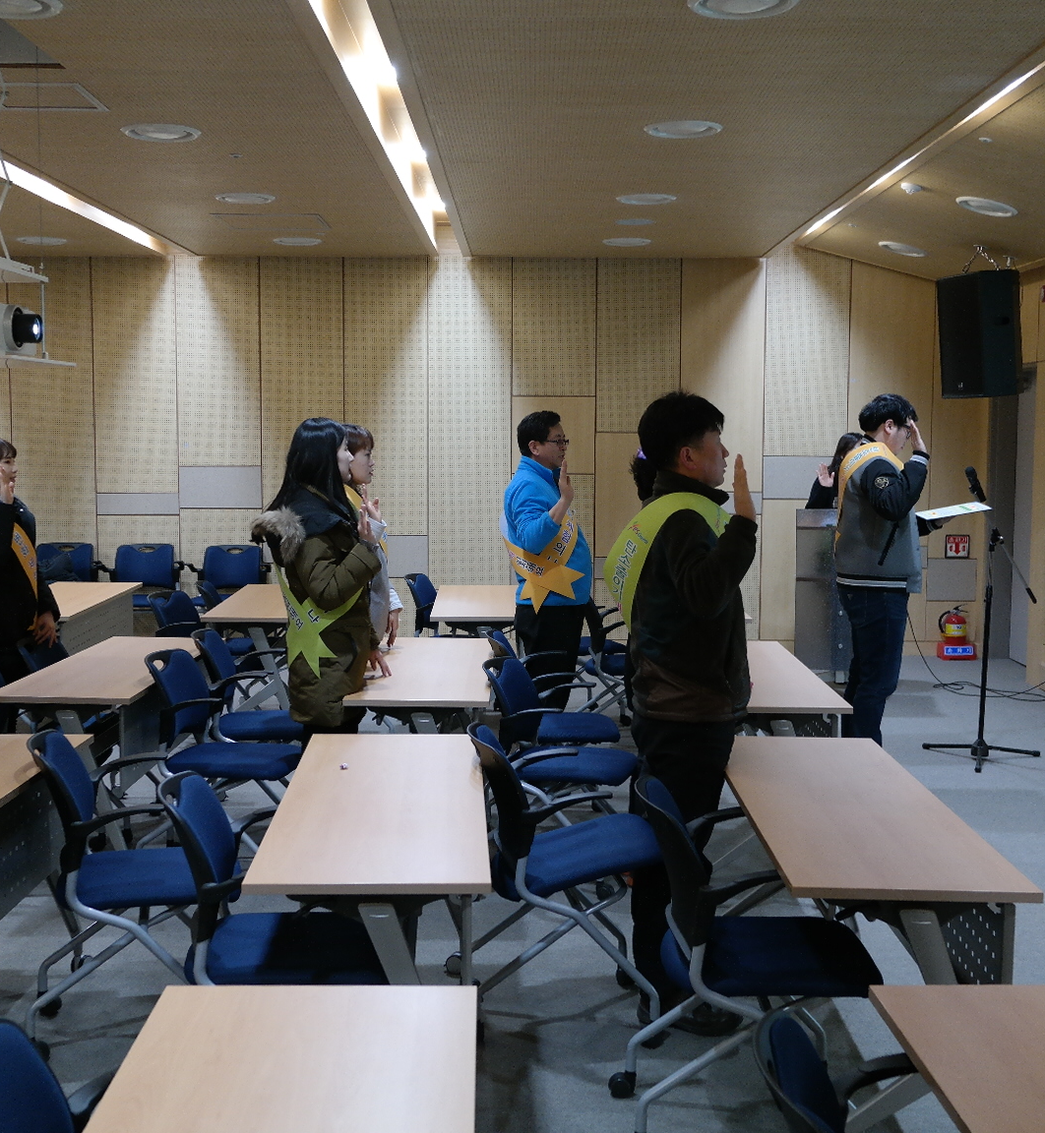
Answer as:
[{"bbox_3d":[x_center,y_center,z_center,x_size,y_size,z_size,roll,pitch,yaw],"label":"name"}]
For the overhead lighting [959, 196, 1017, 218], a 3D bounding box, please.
[{"bbox_3d":[2.481,-1.912,7.560,0.325,0.060,0.325,14,5,-1],"label":"overhead lighting"}]

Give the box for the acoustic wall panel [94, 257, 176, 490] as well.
[{"bbox_3d":[-2.722,-1.341,9.973,0.590,1.659,0.030,0,5,0],"label":"acoustic wall panel"}]

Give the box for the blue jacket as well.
[{"bbox_3d":[0.107,-0.153,6.362,0.400,0.669,0.520,1,5,3],"label":"blue jacket"}]

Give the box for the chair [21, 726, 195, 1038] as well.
[{"bbox_3d":[-1.021,0.830,3.738,0.560,0.815,0.570,-1,5,-13],"label":"chair"}]

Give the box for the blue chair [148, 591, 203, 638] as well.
[{"bbox_3d":[-1.526,0.534,7.088,0.580,0.830,0.570,2,6,13],"label":"blue chair"}]

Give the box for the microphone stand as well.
[{"bbox_3d":[2.341,0.245,7.029,0.560,1.460,0.560,0,6,0],"label":"microphone stand"}]

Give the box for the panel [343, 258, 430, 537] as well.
[{"bbox_3d":[-0.978,-1.209,10.191,0.601,1.999,0.050,0,5,0],"label":"panel"}]

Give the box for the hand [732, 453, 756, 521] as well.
[{"bbox_3d":[0.552,-0.195,3.524,0.050,0.175,0.090,-9,5,1],"label":"hand"}]

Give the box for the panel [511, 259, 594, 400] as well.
[{"bbox_3d":[0.225,-1.710,10.157,0.600,0.980,0.030,0,6,0],"label":"panel"}]

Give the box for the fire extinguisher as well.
[{"bbox_3d":[3.058,0.470,9.992,0.260,0.385,0.200,0,5,0],"label":"fire extinguisher"}]

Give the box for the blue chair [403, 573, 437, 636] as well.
[{"bbox_3d":[-0.373,0.460,7.932,0.580,0.830,0.570,2,6,13],"label":"blue chair"}]

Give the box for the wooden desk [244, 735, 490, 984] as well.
[{"bbox_3d":[-0.349,0.931,3.595,0.511,0.722,1.462,0,5,-3],"label":"wooden desk"}]

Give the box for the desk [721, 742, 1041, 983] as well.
[{"bbox_3d":[0.792,0.939,3.574,0.511,0.722,1.462,0,5,1],"label":"desk"}]

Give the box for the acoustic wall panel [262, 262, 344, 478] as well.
[{"bbox_3d":[-1.579,-1.334,10.180,0.595,1.749,0.050,0,5,0],"label":"acoustic wall panel"}]

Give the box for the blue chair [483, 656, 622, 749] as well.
[{"bbox_3d":[0.103,0.734,5.197,0.570,0.830,0.550,2,5,14],"label":"blue chair"}]

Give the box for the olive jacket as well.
[{"bbox_3d":[-0.741,0.144,5.084,0.450,0.859,0.500,0,5,-8],"label":"olive jacket"}]

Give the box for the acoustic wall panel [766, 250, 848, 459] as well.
[{"bbox_3d":[2.105,-1.588,10.471,0.617,1.542,0.040,0,5,0],"label":"acoustic wall panel"}]

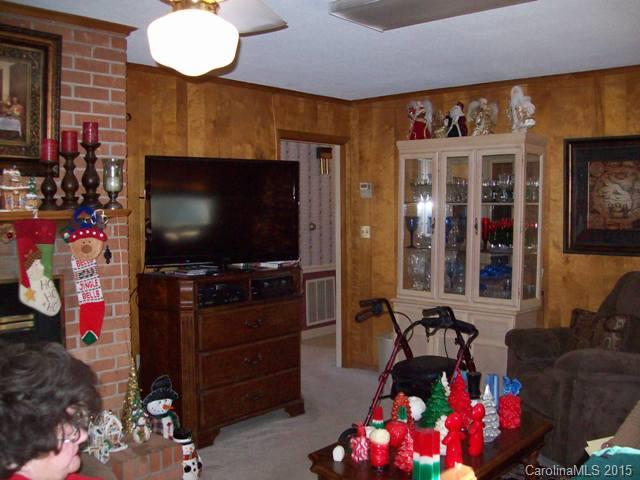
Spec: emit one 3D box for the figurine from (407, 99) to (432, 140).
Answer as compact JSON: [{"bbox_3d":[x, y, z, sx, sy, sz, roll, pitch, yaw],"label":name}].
[{"bbox_3d":[0.808,-0.954,5.404,0.210,0.350,0.150,2,4,28],"label":"figurine"}]

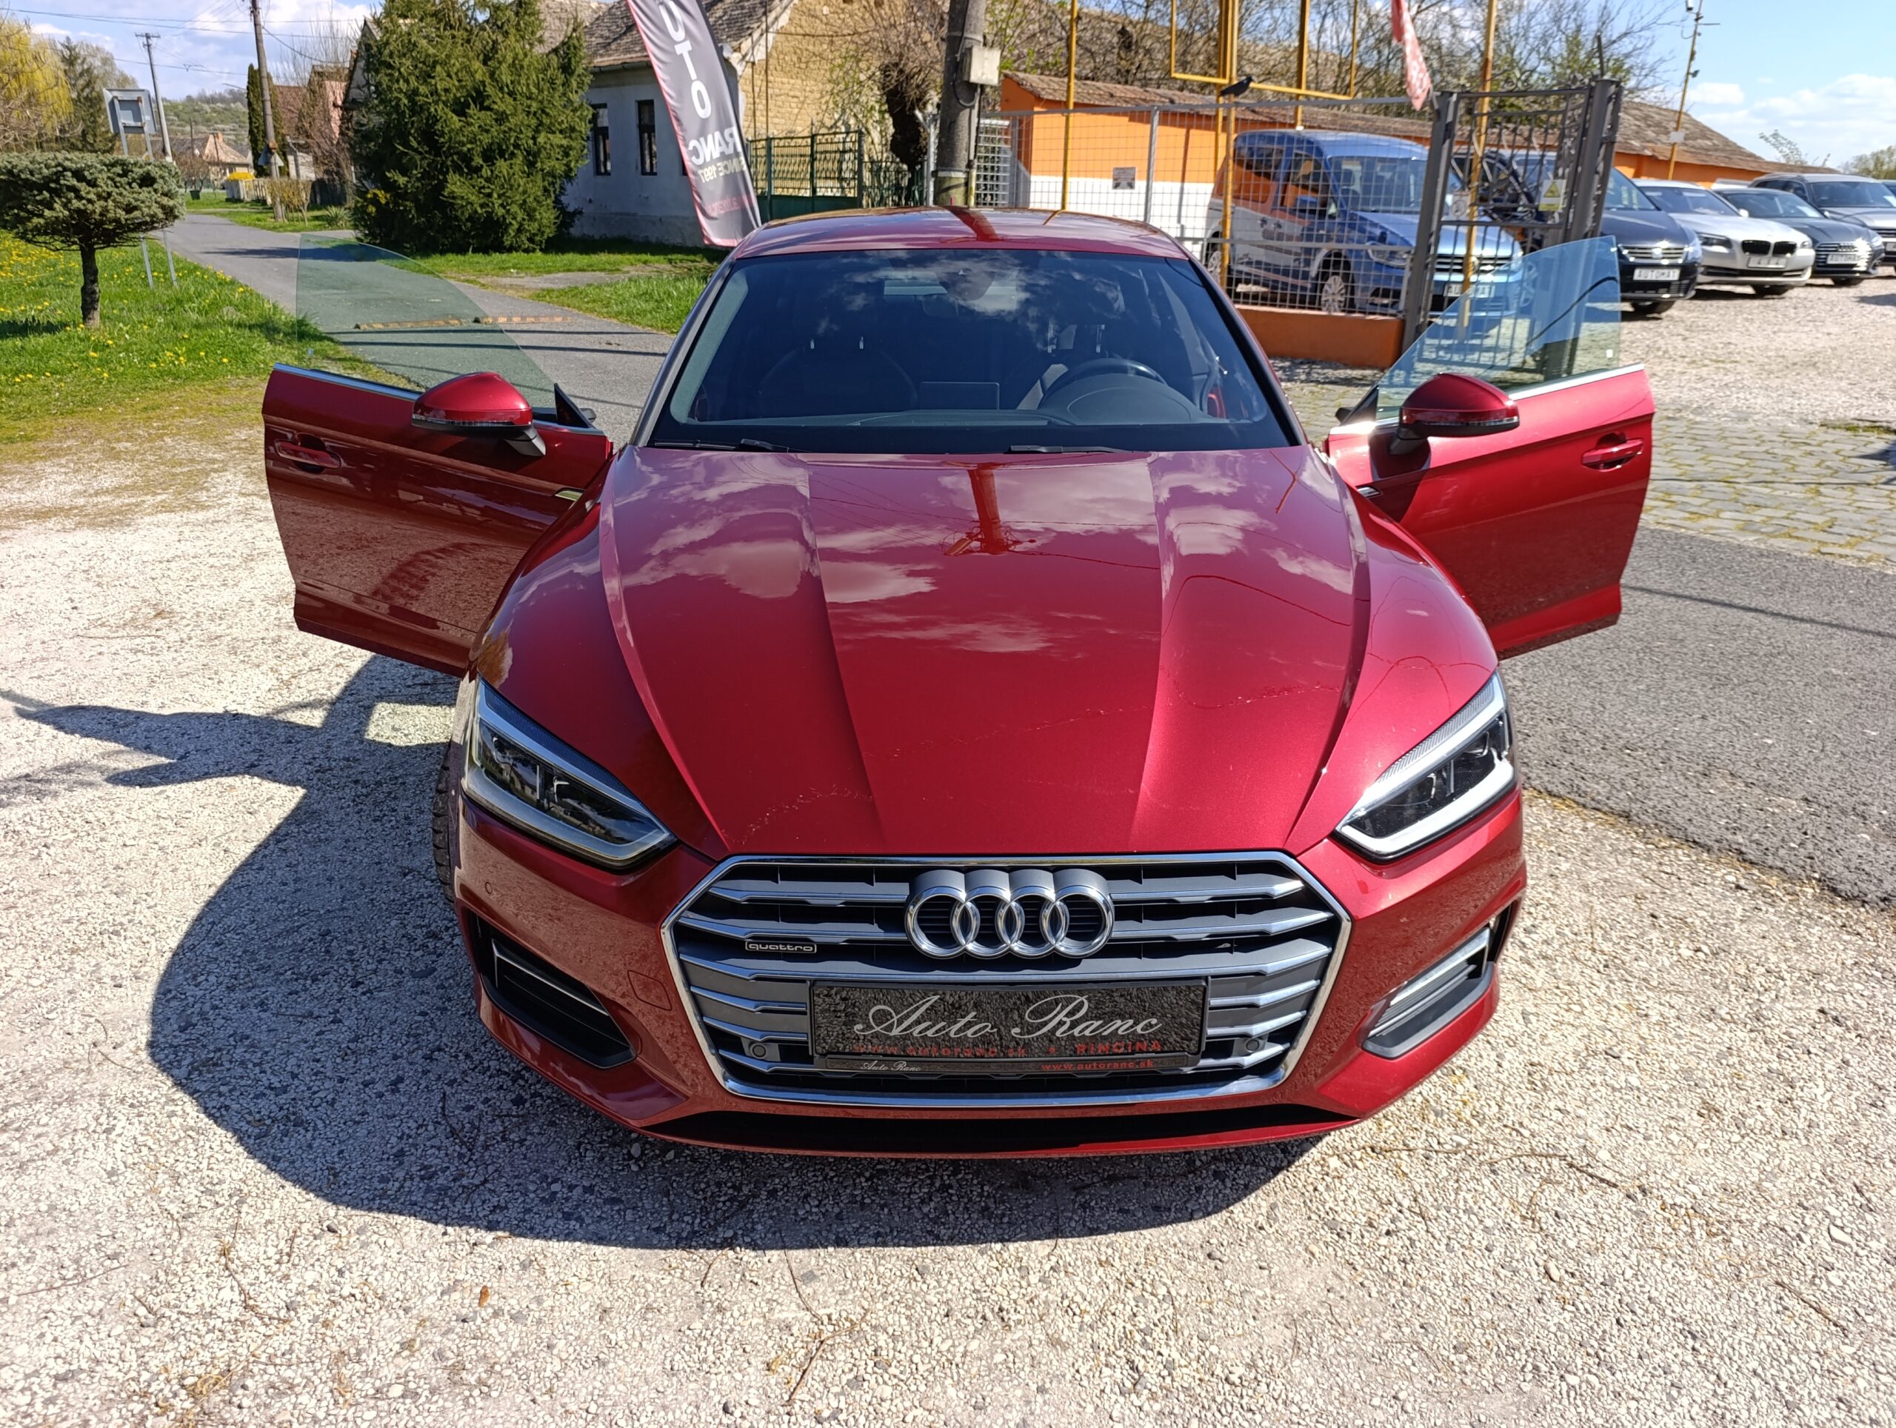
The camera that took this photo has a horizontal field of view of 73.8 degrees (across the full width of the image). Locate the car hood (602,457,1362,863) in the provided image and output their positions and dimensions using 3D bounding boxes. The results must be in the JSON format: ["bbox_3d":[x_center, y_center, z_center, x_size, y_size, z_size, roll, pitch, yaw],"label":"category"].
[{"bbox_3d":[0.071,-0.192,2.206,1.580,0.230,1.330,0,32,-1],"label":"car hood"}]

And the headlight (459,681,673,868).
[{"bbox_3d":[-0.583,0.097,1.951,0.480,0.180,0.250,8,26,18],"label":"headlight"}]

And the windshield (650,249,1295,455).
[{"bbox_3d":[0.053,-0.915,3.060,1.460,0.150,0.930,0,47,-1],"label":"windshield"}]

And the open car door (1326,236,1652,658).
[{"bbox_3d":[1.441,-0.650,3.341,1.360,1.120,0.360,-15,28,-30],"label":"open car door"}]

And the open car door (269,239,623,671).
[{"bbox_3d":[-1.359,-0.651,3.355,1.390,1.120,0.360,15,28,30],"label":"open car door"}]

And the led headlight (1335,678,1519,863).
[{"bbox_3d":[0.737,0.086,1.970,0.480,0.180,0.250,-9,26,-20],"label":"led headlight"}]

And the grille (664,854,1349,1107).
[{"bbox_3d":[0.083,0.370,1.724,0.945,0.390,0.150,0,20,-1],"label":"grille"}]

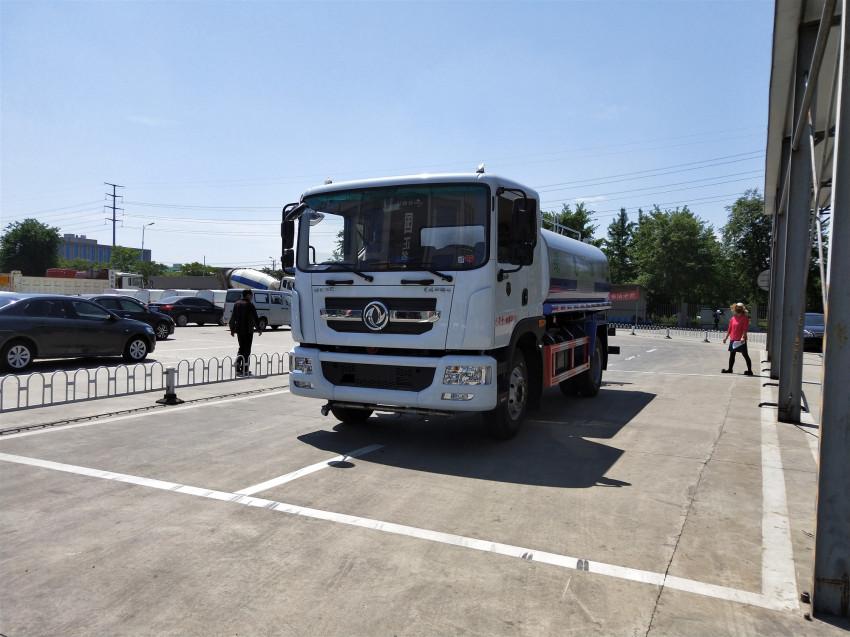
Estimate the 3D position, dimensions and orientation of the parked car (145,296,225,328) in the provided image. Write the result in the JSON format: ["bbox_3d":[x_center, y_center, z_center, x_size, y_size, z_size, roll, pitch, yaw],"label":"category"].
[{"bbox_3d":[-11.946,-0.390,31.445,1.770,1.480,4.620,2,2,27],"label":"parked car"}]

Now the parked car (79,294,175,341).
[{"bbox_3d":[-10.054,-0.009,19.453,1.800,1.470,4.600,2,2,27],"label":"parked car"}]

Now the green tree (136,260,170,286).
[{"bbox_3d":[-33.302,-4.162,75.000,4.300,5.600,4.300,2,2,27],"label":"green tree"}]

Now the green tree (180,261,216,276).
[{"bbox_3d":[-30.932,-4.911,84.100,5.000,5.800,4.800,1,2,0],"label":"green tree"}]

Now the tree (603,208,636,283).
[{"bbox_3d":[19.211,-5.094,60.000,3.800,11.000,3.800,2,2,27],"label":"tree"}]

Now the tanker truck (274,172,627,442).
[{"bbox_3d":[1.080,-0.195,9.285,2.560,2.920,7.100,2,2,27],"label":"tanker truck"}]

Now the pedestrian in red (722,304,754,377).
[{"bbox_3d":[7.294,0.464,14.259,0.720,1.680,0.550,2,2,2],"label":"pedestrian in red"}]

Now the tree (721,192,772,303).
[{"bbox_3d":[28.038,-5.139,52.203,6.400,11.800,6.200,1,2,0],"label":"tree"}]

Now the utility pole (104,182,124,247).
[{"bbox_3d":[-96.436,-24.513,190.596,1.000,34.600,7.500,3,3,44],"label":"utility pole"}]

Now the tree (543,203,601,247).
[{"bbox_3d":[13.528,-5.383,58.193,6.400,11.200,6.200,1,2,0],"label":"tree"}]

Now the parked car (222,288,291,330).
[{"bbox_3d":[-6.834,-0.430,27.902,1.620,1.860,4.000,3,2,35],"label":"parked car"}]

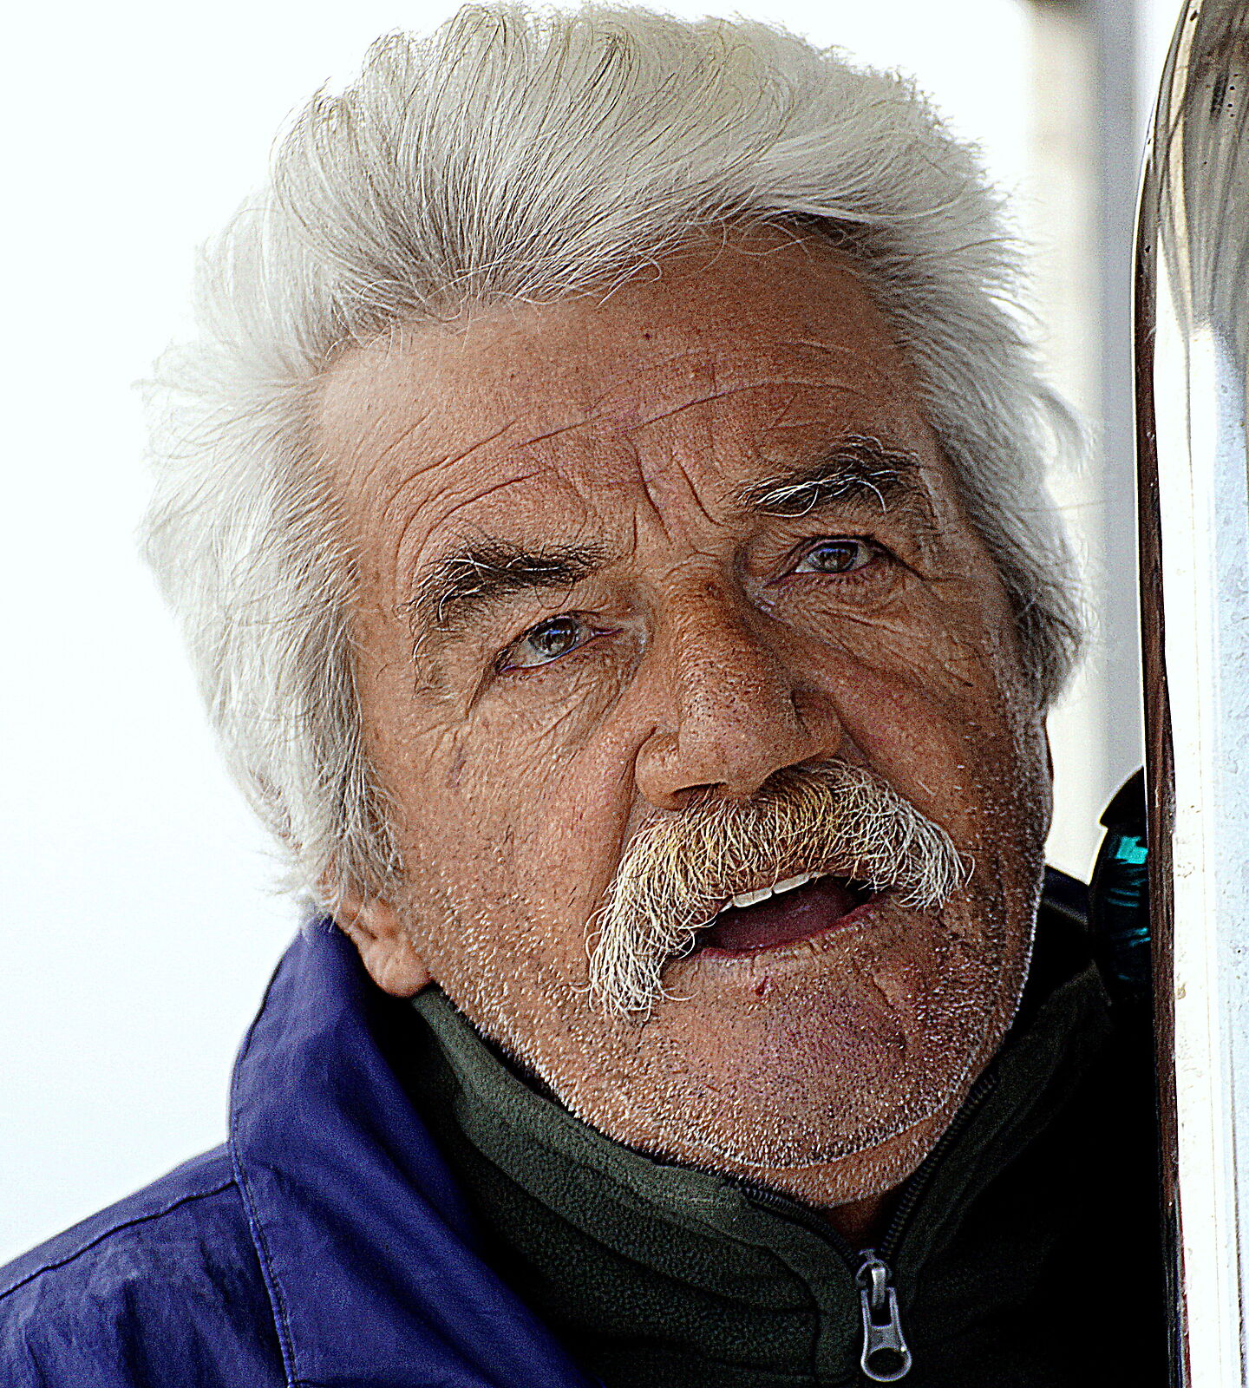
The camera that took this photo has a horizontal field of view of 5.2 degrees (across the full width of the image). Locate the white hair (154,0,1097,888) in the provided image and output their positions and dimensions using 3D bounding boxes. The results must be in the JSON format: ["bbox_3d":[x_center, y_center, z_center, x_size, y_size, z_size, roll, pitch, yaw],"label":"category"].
[{"bbox_3d":[-0.005,-0.049,3.046,0.190,0.203,0.207,-16,-7,-11],"label":"white hair"}]

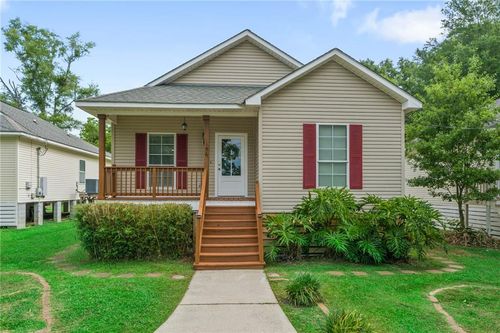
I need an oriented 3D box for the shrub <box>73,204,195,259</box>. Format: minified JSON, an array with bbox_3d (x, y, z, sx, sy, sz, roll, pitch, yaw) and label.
[{"bbox_3d":[-3.000,1.690,8.980,2.820,1.420,1.000,0,-2,-3],"label":"shrub"}]

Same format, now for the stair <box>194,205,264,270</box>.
[{"bbox_3d":[-0.520,1.730,8.670,1.630,1.380,2.080,0,-2,-3],"label":"stair"}]

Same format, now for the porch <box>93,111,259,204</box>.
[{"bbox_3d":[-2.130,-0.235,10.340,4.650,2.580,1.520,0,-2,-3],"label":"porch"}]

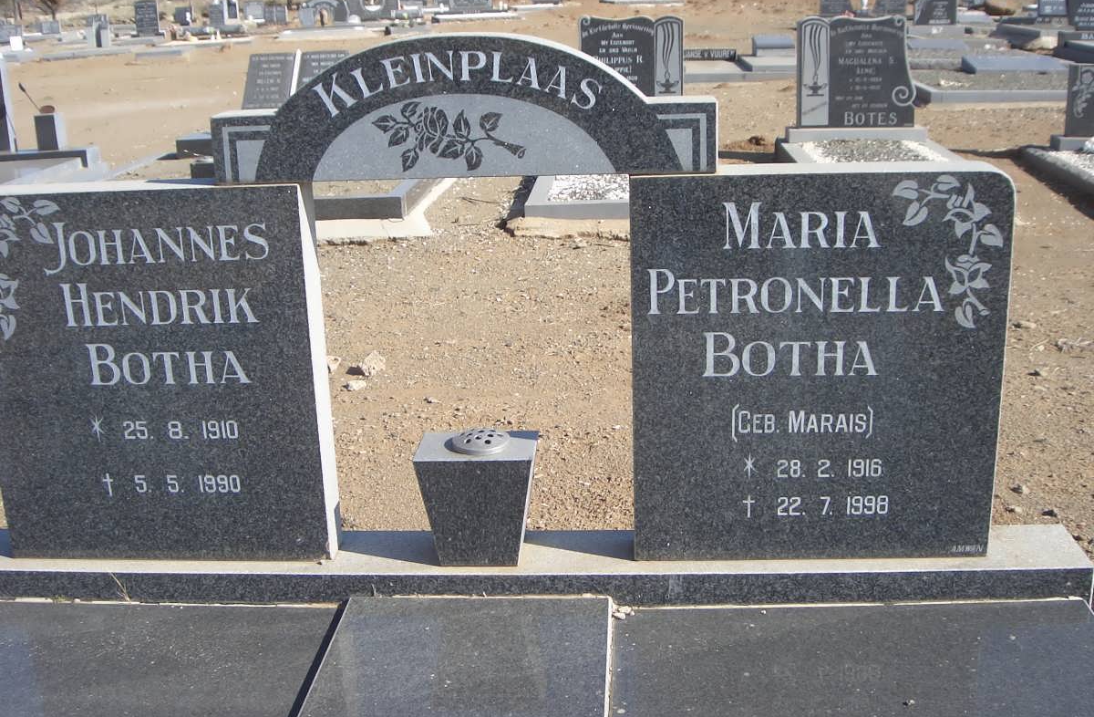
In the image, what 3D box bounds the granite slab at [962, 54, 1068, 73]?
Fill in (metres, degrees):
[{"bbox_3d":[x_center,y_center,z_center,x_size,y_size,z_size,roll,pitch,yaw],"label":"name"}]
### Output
[{"bbox_3d":[4.520,-2.853,11.889,0.868,0.120,0.500,-1,18,4],"label":"granite slab"}]

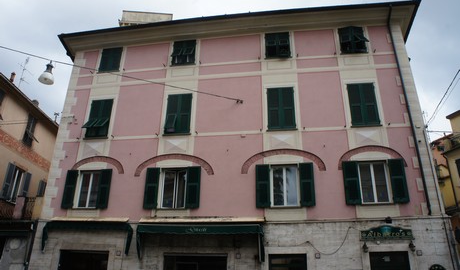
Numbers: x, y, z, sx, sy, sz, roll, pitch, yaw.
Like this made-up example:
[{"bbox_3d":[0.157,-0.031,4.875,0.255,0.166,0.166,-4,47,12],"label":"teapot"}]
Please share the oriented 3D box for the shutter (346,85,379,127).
[{"bbox_3d":[5.181,-1.202,13.391,1.049,1.885,0.120,-3,-23,8],"label":"shutter"}]

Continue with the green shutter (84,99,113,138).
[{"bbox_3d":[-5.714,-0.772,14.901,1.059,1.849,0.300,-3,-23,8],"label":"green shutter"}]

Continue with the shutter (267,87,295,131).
[{"bbox_3d":[2.054,-1.092,13.862,1.095,1.897,0.120,-3,-23,8],"label":"shutter"}]

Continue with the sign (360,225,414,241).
[{"bbox_3d":[5.116,3.194,11.250,1.630,0.460,0.100,-3,-22,8],"label":"sign"}]

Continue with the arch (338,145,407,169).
[{"bbox_3d":[5.124,0.790,12.547,2.388,0.891,0.100,-3,-23,8],"label":"arch"}]

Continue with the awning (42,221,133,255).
[{"bbox_3d":[-5.162,3.726,12.501,3.360,1.090,0.450,-3,-22,8],"label":"awning"}]

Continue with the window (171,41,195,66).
[{"bbox_3d":[-2.029,-3.634,15.254,1.070,1.353,0.240,-3,-22,8],"label":"window"}]

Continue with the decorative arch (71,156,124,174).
[{"bbox_3d":[-5.386,1.228,14.100,2.317,0.811,0.100,-3,-23,8],"label":"decorative arch"}]

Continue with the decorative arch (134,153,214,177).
[{"bbox_3d":[-2.130,1.161,13.307,3.155,0.855,0.120,-3,-22,8],"label":"decorative arch"}]

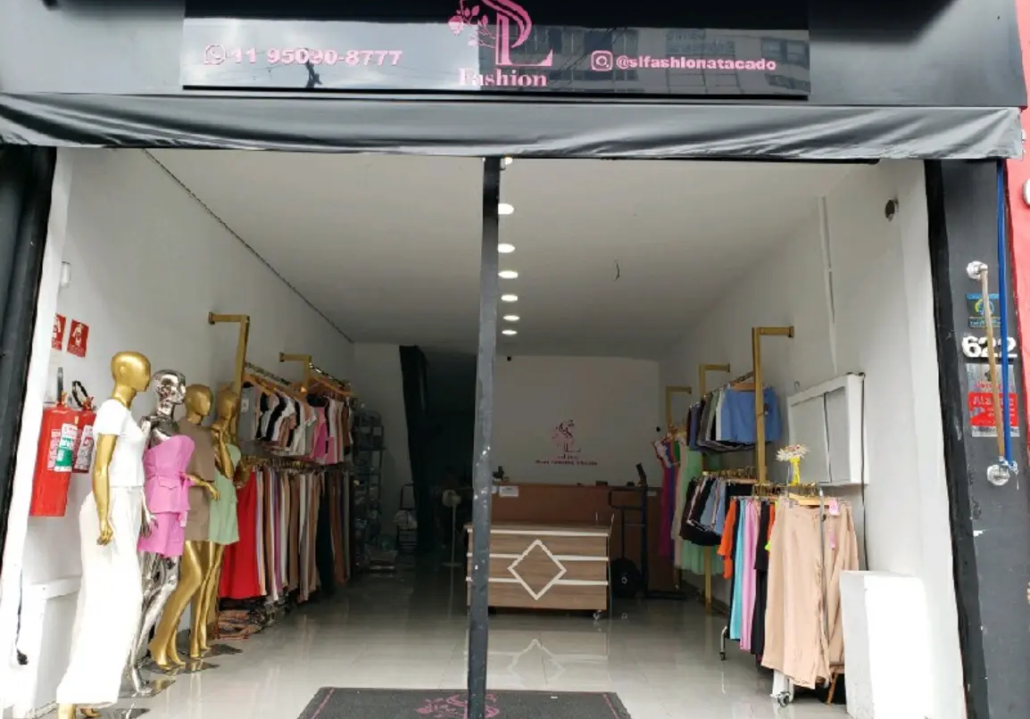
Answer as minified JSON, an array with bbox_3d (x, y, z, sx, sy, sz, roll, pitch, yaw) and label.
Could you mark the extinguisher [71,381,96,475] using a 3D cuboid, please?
[{"bbox_3d":[-2.179,0.344,3.933,0.145,0.480,0.135,-2,-10,20],"label":"extinguisher"}]

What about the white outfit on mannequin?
[{"bbox_3d":[-1.994,0.926,3.814,0.340,1.460,0.420,0,-10,6],"label":"white outfit on mannequin"}]

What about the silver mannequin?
[{"bbox_3d":[-1.994,0.941,4.400,0.370,1.765,0.460,-2,-10,15],"label":"silver mannequin"}]

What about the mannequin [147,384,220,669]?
[{"bbox_3d":[-2.035,1.028,4.933,0.400,1.770,0.450,-4,-11,26],"label":"mannequin"}]

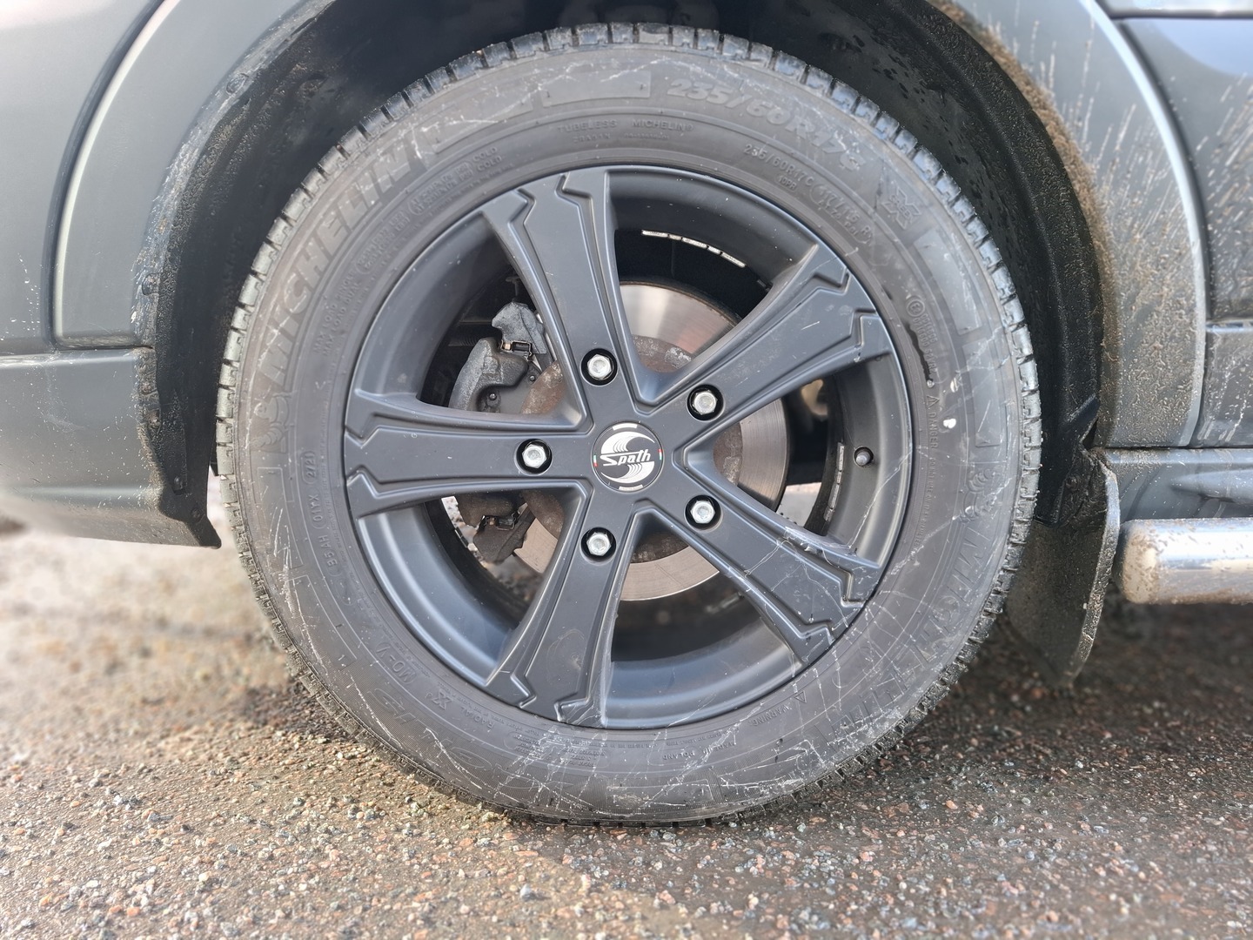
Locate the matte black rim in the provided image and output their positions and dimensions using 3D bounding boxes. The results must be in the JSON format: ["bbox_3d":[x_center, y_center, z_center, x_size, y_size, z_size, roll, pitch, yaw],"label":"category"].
[{"bbox_3d":[0.003,-0.019,0.786,0.470,0.470,0.200,0,5,1],"label":"matte black rim"}]

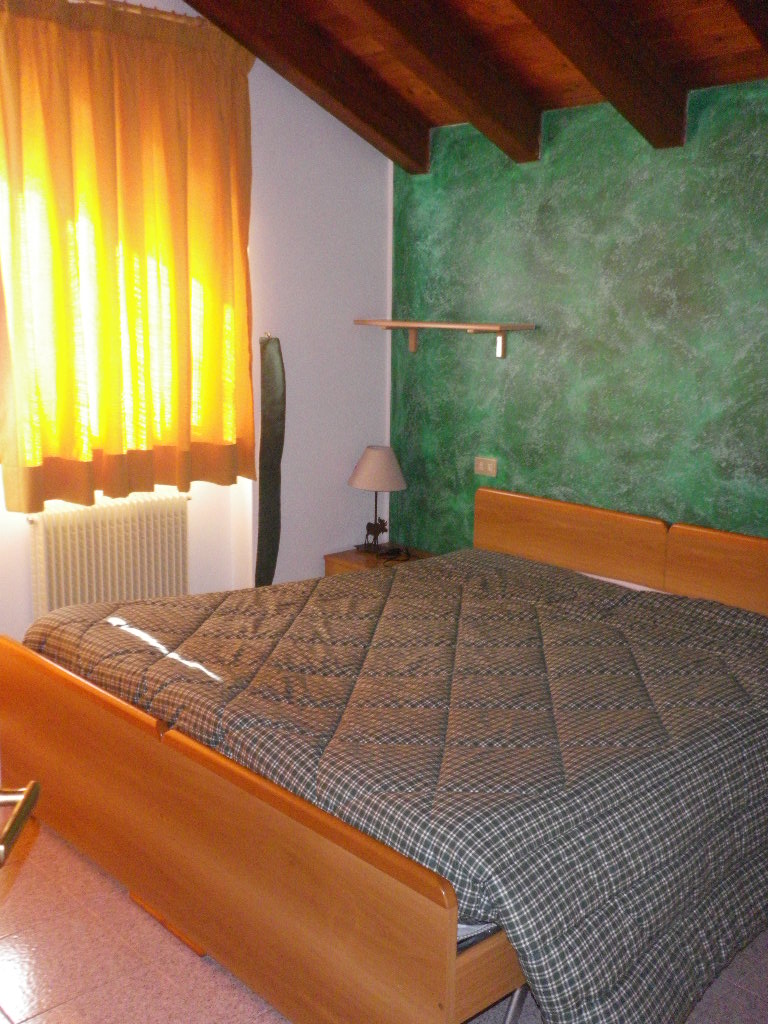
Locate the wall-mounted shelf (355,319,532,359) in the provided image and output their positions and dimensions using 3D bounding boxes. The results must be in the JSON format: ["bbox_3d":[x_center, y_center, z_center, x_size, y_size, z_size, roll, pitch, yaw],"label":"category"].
[{"bbox_3d":[0.232,-0.713,4.252,0.200,0.130,0.820,-10,15,-42],"label":"wall-mounted shelf"}]

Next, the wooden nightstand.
[{"bbox_3d":[0.043,0.400,4.534,0.380,0.400,0.460,-10,15,-42],"label":"wooden nightstand"}]

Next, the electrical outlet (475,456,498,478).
[{"bbox_3d":[0.424,-0.183,4.285,0.012,0.075,0.120,-10,15,-42],"label":"electrical outlet"}]

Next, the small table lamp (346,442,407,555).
[{"bbox_3d":[-0.031,-0.047,4.522,0.258,0.480,0.258,1,11,0],"label":"small table lamp"}]

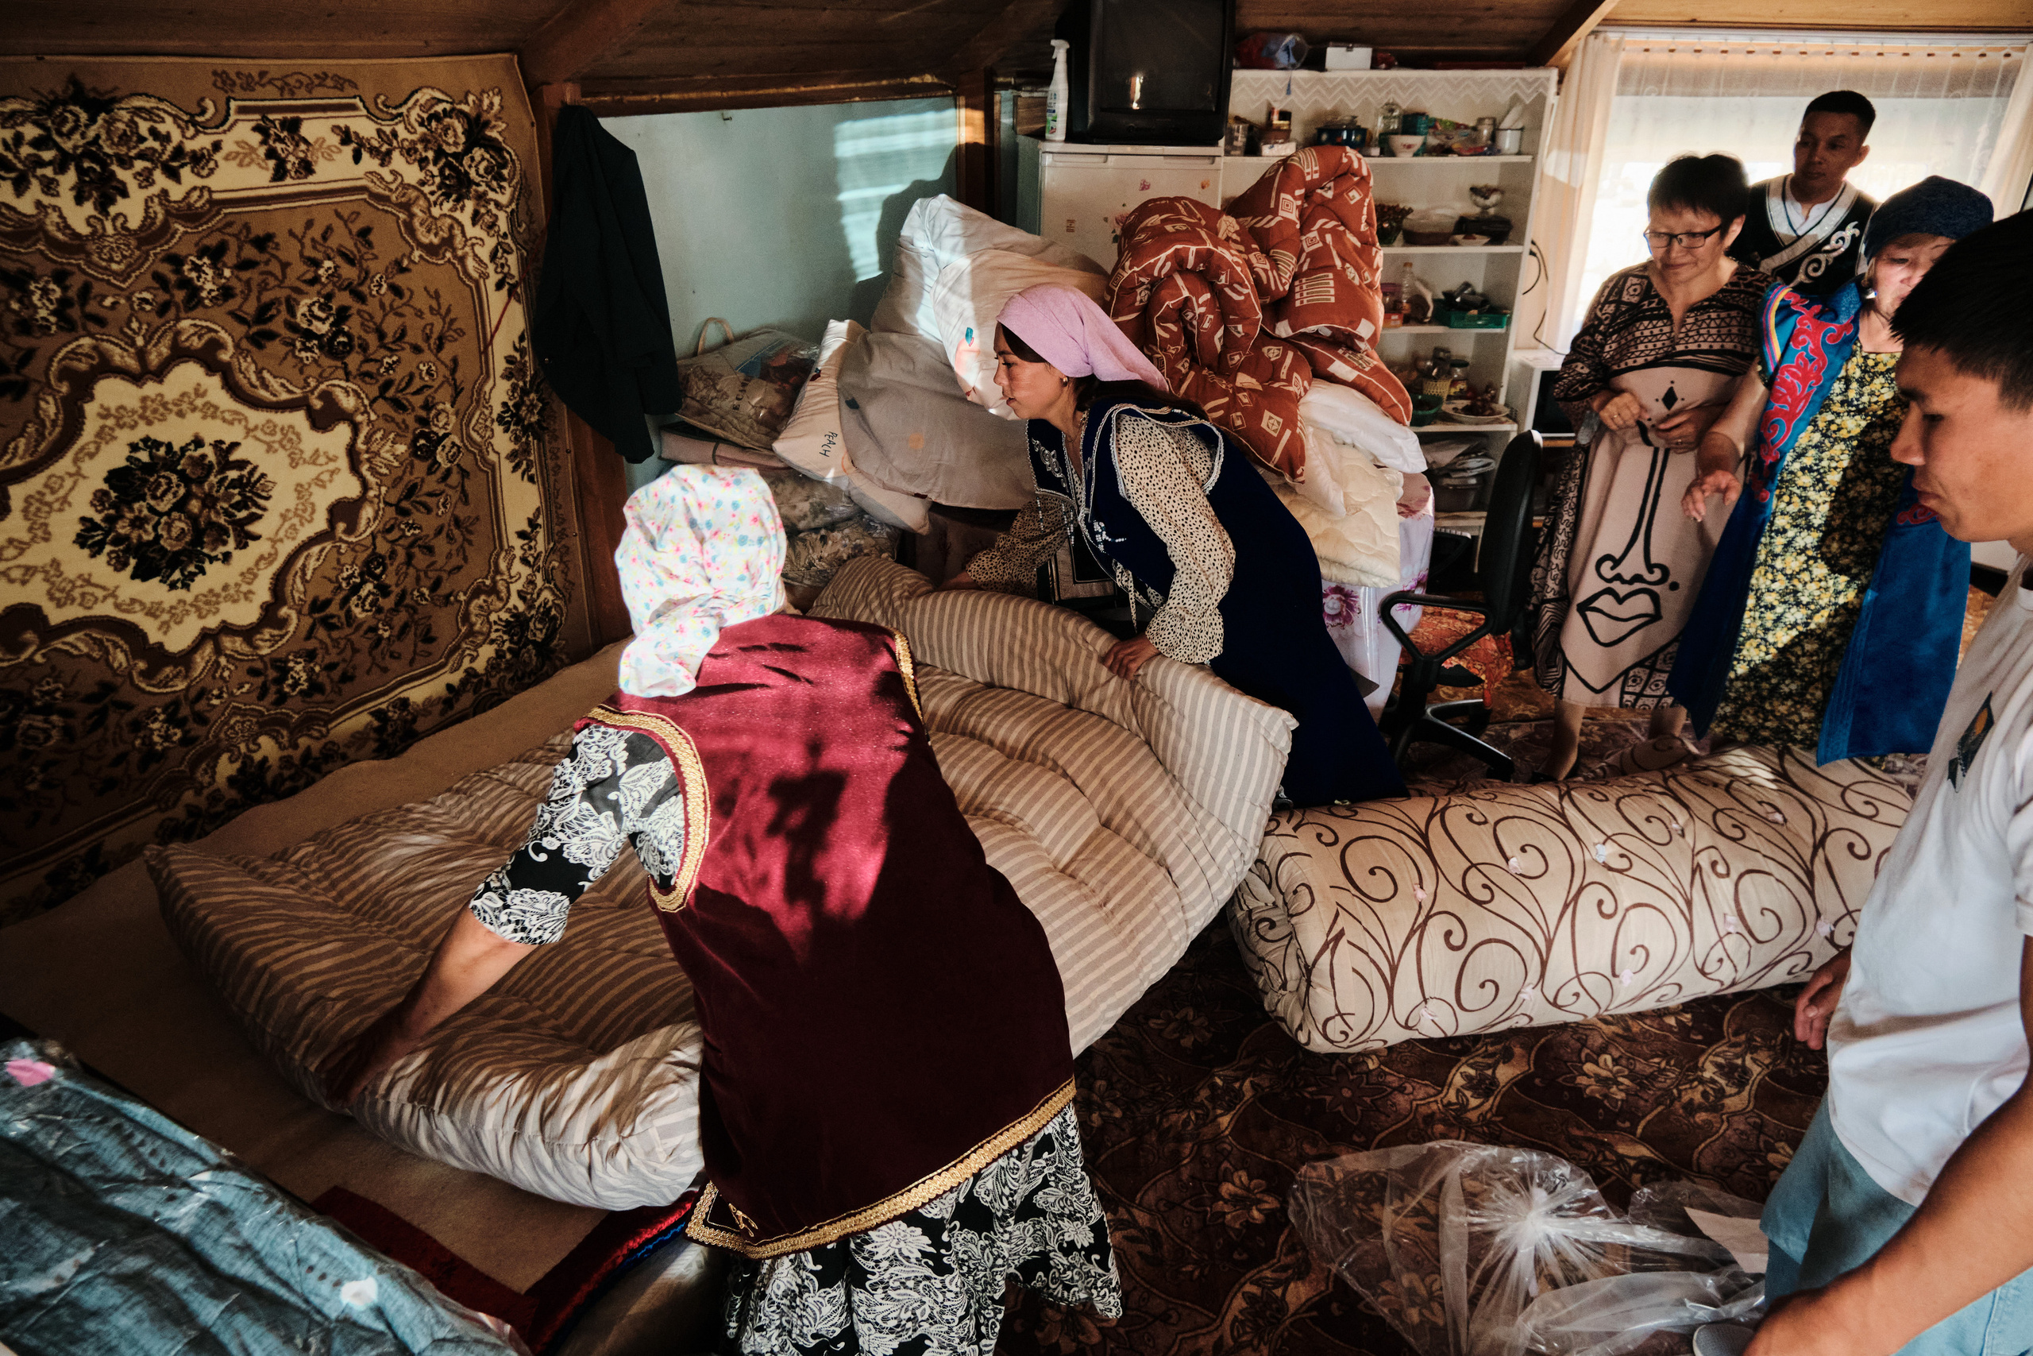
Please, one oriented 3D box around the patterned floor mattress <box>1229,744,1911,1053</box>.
[{"bbox_3d":[1.164,0.421,2.753,1.380,0.380,0.430,-5,25,-12],"label":"patterned floor mattress"}]

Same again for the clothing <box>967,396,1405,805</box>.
[{"bbox_3d":[0.372,-0.145,2.861,0.800,1.080,0.530,-9,26,-20],"label":"clothing"}]

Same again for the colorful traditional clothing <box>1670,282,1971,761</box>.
[{"bbox_3d":[1.915,-0.305,3.086,0.580,1.370,0.420,21,31,37],"label":"colorful traditional clothing"}]

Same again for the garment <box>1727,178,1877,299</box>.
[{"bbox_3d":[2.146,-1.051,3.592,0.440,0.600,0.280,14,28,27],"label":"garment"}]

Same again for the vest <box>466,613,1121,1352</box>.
[{"bbox_3d":[-0.262,0.415,1.624,0.580,1.030,0.660,-16,29,-33],"label":"vest"}]

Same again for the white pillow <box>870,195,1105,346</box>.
[{"bbox_3d":[-0.054,-0.966,3.300,0.560,0.430,0.190,24,-8,10],"label":"white pillow"}]

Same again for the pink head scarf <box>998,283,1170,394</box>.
[{"bbox_3d":[0.130,-0.658,2.500,0.310,0.185,0.195,-12,25,-4],"label":"pink head scarf"}]

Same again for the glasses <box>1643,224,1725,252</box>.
[{"bbox_3d":[1.518,-0.994,2.930,0.135,0.045,0.140,-32,38,-28],"label":"glasses"}]

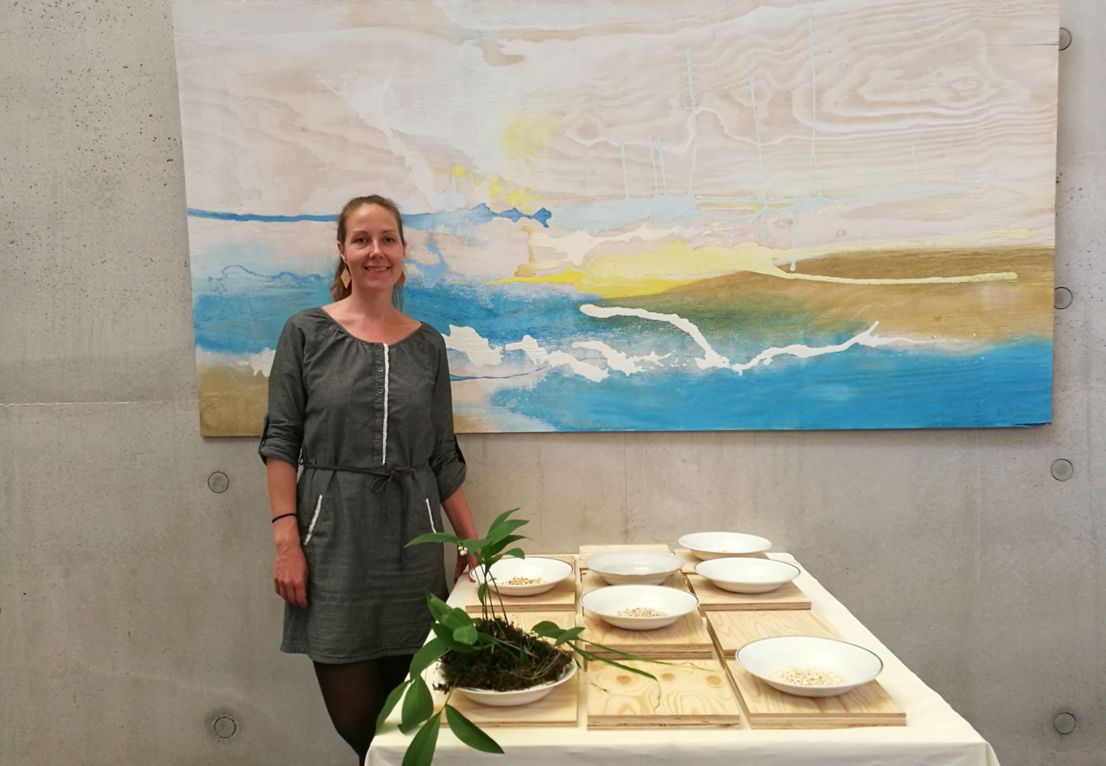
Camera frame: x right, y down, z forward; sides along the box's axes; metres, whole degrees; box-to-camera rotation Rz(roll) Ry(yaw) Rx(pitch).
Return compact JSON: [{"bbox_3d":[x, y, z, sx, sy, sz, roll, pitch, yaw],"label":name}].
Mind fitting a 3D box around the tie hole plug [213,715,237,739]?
[{"bbox_3d":[-0.976,1.028,2.573,0.063,0.063,0.015,-1,2,2],"label":"tie hole plug"}]

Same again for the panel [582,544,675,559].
[{"bbox_3d":[0.181,0.451,2.196,0.220,0.031,0.220,-1,2,2],"label":"panel"}]

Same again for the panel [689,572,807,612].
[{"bbox_3d":[0.413,0.457,1.855,0.220,0.029,0.220,-1,2,2],"label":"panel"}]

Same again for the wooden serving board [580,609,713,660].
[{"bbox_3d":[0.172,0.469,1.623,0.220,0.029,0.220,-1,2,2],"label":"wooden serving board"}]

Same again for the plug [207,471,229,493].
[{"bbox_3d":[-0.992,0.295,2.551,0.063,0.063,0.015,-1,2,2],"label":"plug"}]

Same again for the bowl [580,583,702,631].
[{"bbox_3d":[0.164,0.433,1.630,0.226,0.041,0.226,-1,2,2],"label":"bowl"}]

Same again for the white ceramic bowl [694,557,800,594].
[{"bbox_3d":[0.416,0.421,1.844,0.227,0.040,0.227,-1,2,2],"label":"white ceramic bowl"}]

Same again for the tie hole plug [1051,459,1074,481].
[{"bbox_3d":[1.473,0.252,2.500,0.064,0.064,0.016,-1,2,2],"label":"tie hole plug"}]

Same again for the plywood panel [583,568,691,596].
[{"bbox_3d":[0.177,0.462,1.933,0.220,0.024,0.220,-1,2,2],"label":"plywood panel"}]

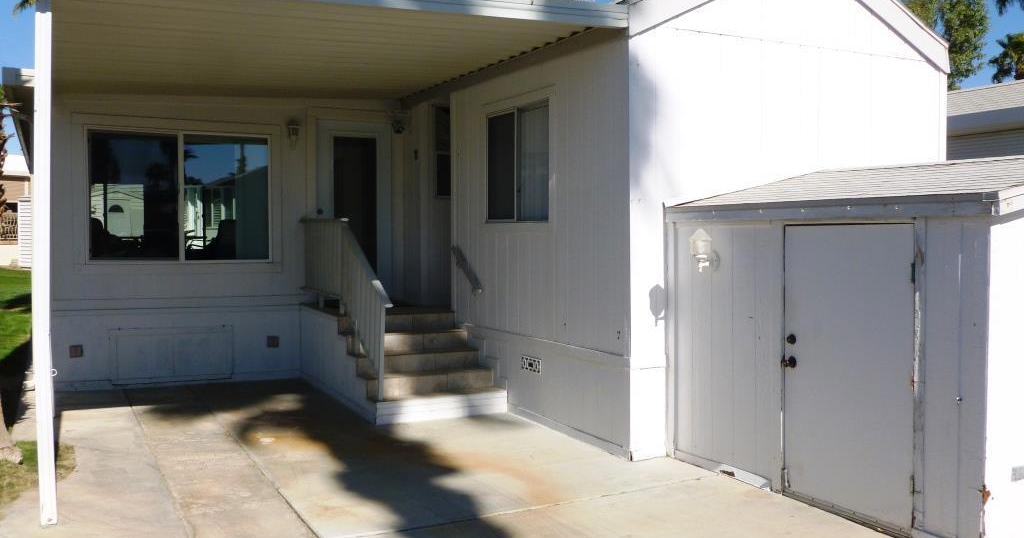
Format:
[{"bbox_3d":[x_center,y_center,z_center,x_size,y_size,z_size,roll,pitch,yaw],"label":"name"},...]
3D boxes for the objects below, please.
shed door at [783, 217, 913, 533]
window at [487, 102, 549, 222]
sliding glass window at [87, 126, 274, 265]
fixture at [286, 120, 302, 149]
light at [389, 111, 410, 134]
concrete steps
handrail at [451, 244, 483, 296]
[{"bbox_3d":[1.857,0.556,4.623,0.050,1.615,0.881,-1,2,-28],"label":"shed door"},{"bbox_3d":[0.029,-0.915,7.280,0.060,0.998,1.126,-1,2,-28],"label":"window"},{"bbox_3d":[-3.450,-0.752,8.693,1.825,1.385,0.070,-1,2,-28],"label":"sliding glass window"},{"bbox_3d":[-2.391,-1.480,9.141,0.155,0.295,0.180,-1,2,-28],"label":"fixture"},{"bbox_3d":[-1.322,-1.719,9.692,0.190,0.225,0.180,-1,2,-28],"label":"light"},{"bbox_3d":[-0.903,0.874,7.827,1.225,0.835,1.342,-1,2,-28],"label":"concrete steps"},{"bbox_3d":[-0.442,-0.004,8.078,0.090,0.468,0.655,-1,2,-28],"label":"handrail"}]

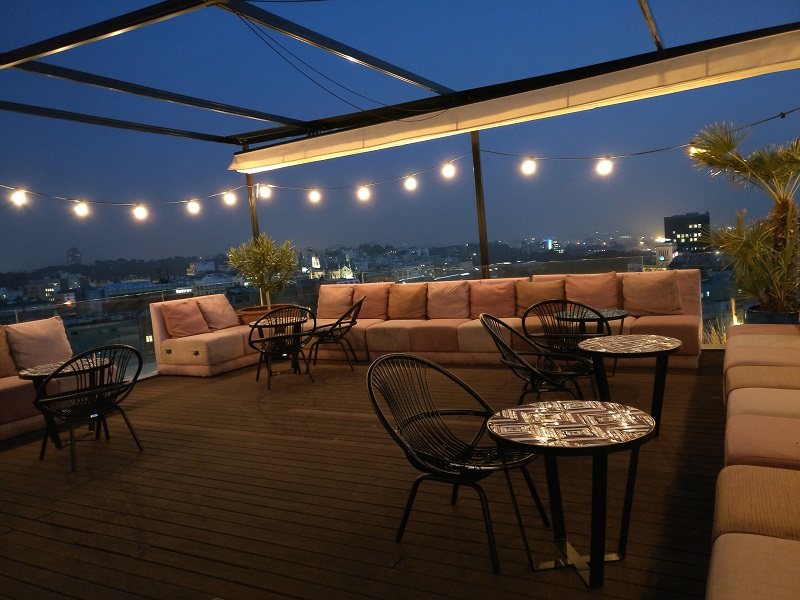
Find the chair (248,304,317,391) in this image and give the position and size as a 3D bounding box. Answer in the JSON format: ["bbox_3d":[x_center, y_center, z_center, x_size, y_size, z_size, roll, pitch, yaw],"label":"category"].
[{"bbox_3d":[-1.268,0.468,7.032,0.755,0.888,0.818,-7,6,-24],"label":"chair"}]

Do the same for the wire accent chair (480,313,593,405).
[{"bbox_3d":[1.017,0.522,4.671,0.818,0.888,0.755,-3,6,17],"label":"wire accent chair"}]

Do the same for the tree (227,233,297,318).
[{"bbox_3d":[-1.955,-0.129,9.454,1.044,1.696,1.044,-1,7,29],"label":"tree"}]

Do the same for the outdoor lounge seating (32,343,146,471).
[{"bbox_3d":[-2.366,0.767,4.941,0.818,0.888,0.755,1,8,43],"label":"outdoor lounge seating"}]

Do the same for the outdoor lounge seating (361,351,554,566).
[{"bbox_3d":[0.266,0.724,3.269,0.818,0.888,0.755,0,7,38],"label":"outdoor lounge seating"}]

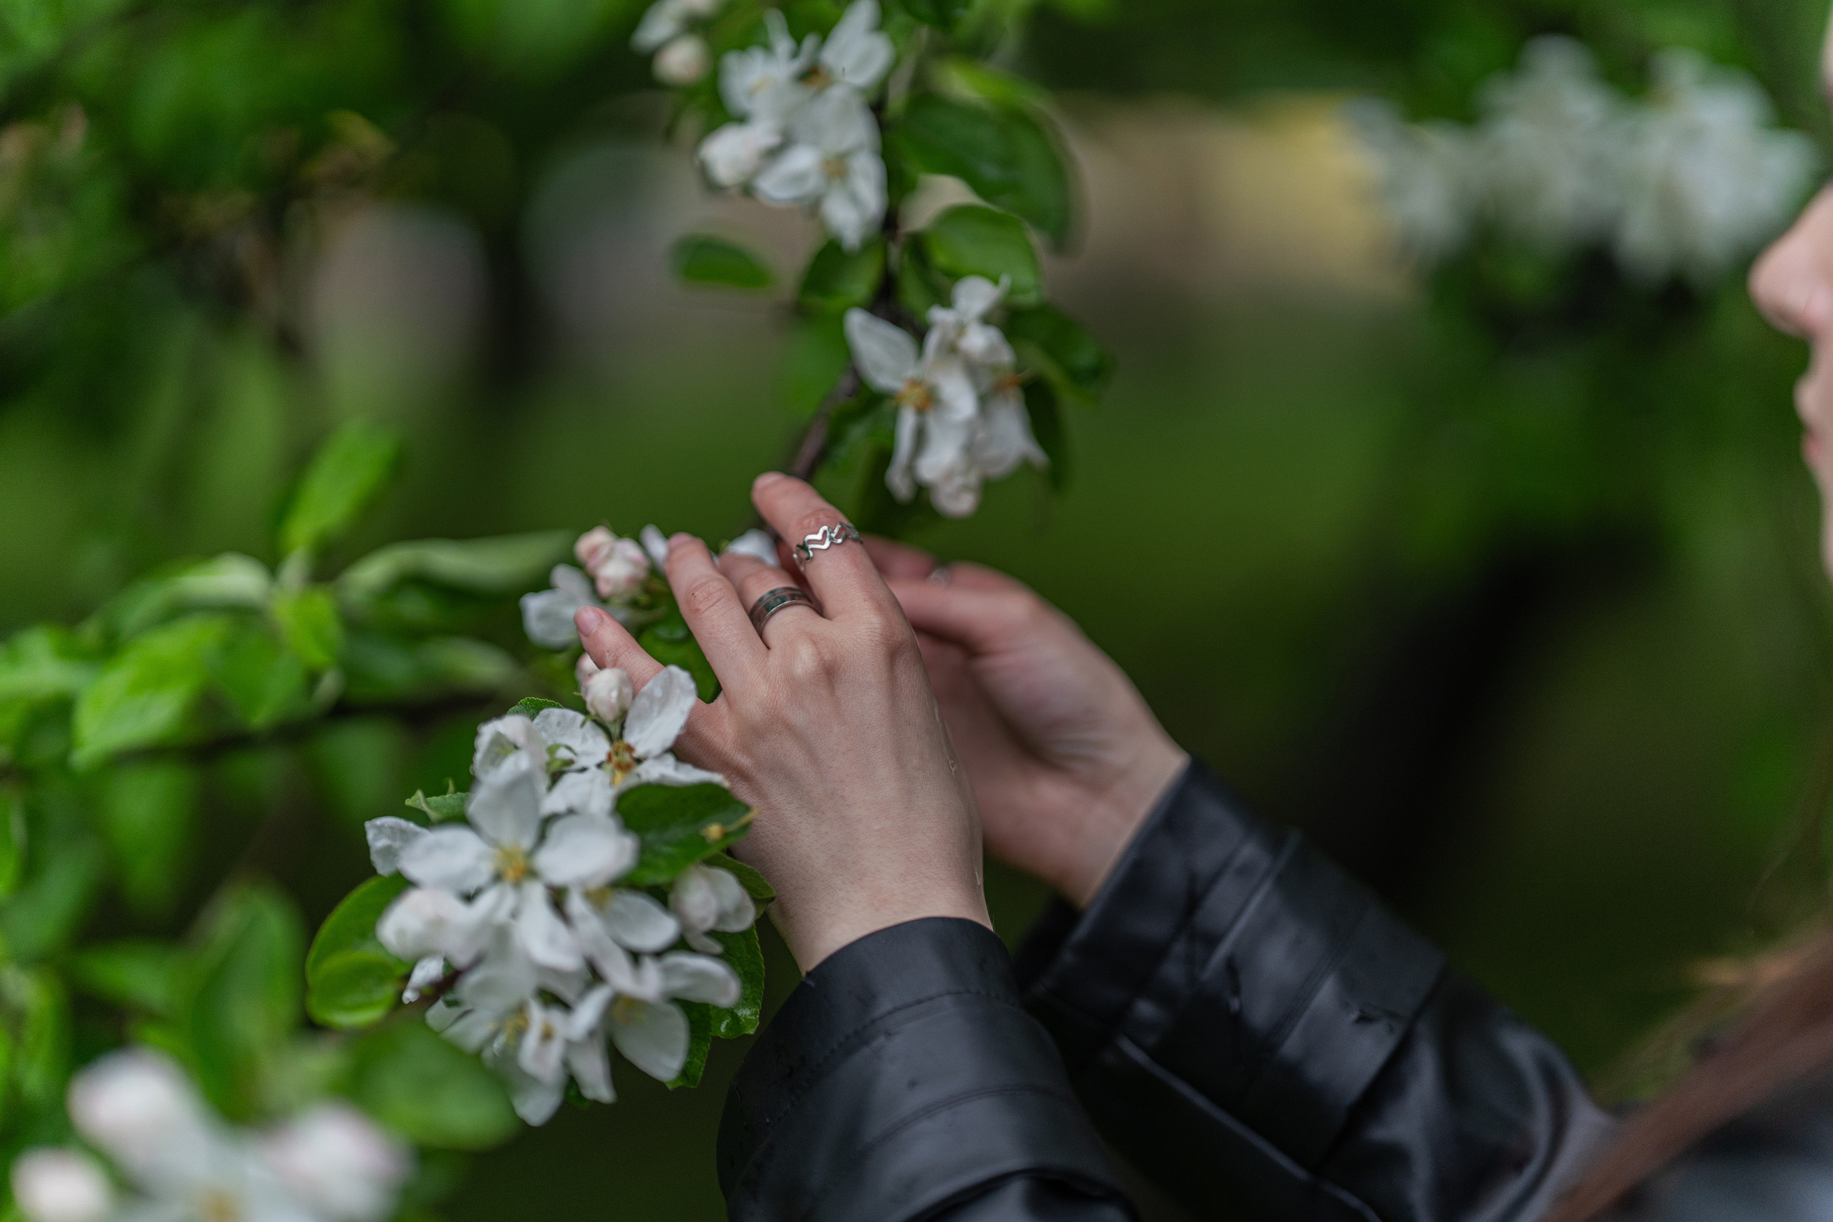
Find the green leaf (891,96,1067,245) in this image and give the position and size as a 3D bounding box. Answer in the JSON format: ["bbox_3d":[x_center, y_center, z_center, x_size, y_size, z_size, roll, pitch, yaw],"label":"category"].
[{"bbox_3d":[0.019,-0.128,1.260,0.034,0.058,0.018,-49,-6,-36],"label":"green leaf"}]

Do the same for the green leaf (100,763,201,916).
[{"bbox_3d":[-0.252,0.075,1.420,0.032,0.056,0.012,-1,-20,-6],"label":"green leaf"}]

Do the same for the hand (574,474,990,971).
[{"bbox_3d":[-0.038,0.032,1.200,0.085,0.138,0.075,-20,-5,12],"label":"hand"}]

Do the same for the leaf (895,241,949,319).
[{"bbox_3d":[0.002,-0.098,1.280,0.018,0.023,0.014,2,6,17],"label":"leaf"}]

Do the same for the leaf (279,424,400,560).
[{"bbox_3d":[-0.184,-0.039,1.380,0.025,0.054,0.012,34,-2,35],"label":"leaf"}]

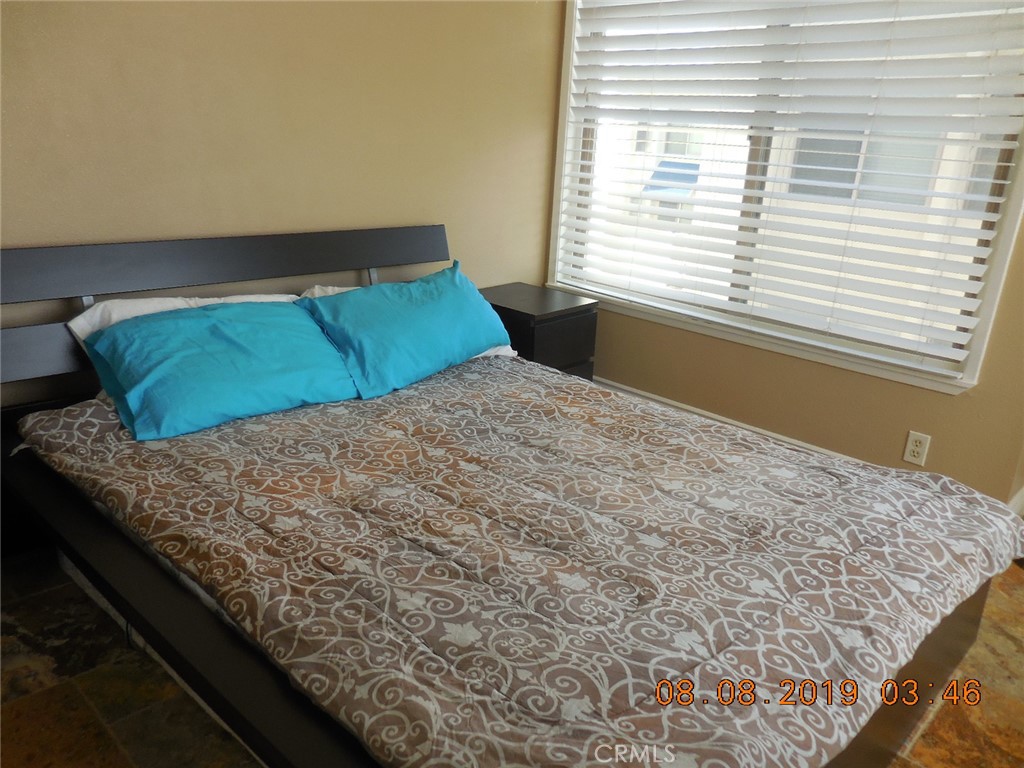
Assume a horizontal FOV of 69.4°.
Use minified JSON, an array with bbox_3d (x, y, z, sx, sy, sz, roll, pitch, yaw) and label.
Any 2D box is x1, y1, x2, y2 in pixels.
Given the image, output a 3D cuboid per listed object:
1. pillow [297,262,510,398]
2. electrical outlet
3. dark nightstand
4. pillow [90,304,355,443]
[{"bbox_3d":[-0.365,-0.223,2.721,0.680,0.170,0.460,-22,68,-38],"label":"pillow"},{"bbox_3d":[1.474,0.235,2.688,0.070,0.114,0.008,20,25,41],"label":"electrical outlet"},{"bbox_3d":[0.051,-0.112,3.323,0.480,0.550,0.405,20,25,41],"label":"dark nightstand"},{"bbox_3d":[-0.861,-0.058,2.255,0.680,0.170,0.460,-15,54,-41],"label":"pillow"}]

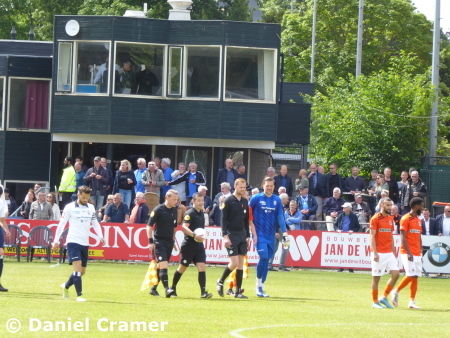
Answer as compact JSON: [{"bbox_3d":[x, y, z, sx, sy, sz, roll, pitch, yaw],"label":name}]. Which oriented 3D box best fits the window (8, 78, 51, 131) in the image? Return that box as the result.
[{"bbox_3d":[-4.955,-1.627,87.500,1.260,1.350,0.120,2,0,-27],"label":"window"}]

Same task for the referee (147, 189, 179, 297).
[{"bbox_3d":[-0.982,1.177,54.400,0.520,1.710,0.480,3,-1,-41],"label":"referee"}]

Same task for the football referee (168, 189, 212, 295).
[{"bbox_3d":[-0.565,1.211,54.400,0.530,1.680,0.700,3,-1,-38],"label":"football referee"}]

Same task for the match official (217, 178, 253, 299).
[{"bbox_3d":[0.142,1.102,54.400,0.550,1.880,0.550,2,0,-40],"label":"match official"}]

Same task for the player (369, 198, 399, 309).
[{"bbox_3d":[2.474,1.304,53.200,0.540,1.730,0.520,2,0,-42],"label":"player"}]

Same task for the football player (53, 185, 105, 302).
[{"bbox_3d":[-2.210,1.134,52.200,0.680,1.750,0.520,2,0,-33],"label":"football player"}]

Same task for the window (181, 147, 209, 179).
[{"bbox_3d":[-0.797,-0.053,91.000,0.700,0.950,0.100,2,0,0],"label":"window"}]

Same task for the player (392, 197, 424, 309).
[{"bbox_3d":[2.824,1.304,53.400,0.580,1.740,0.520,2,0,40],"label":"player"}]

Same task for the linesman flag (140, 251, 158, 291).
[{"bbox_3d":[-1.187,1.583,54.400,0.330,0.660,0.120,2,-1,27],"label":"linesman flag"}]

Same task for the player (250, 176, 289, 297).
[{"bbox_3d":[0.682,1.099,55.300,0.620,1.930,0.460,2,-1,-16],"label":"player"}]

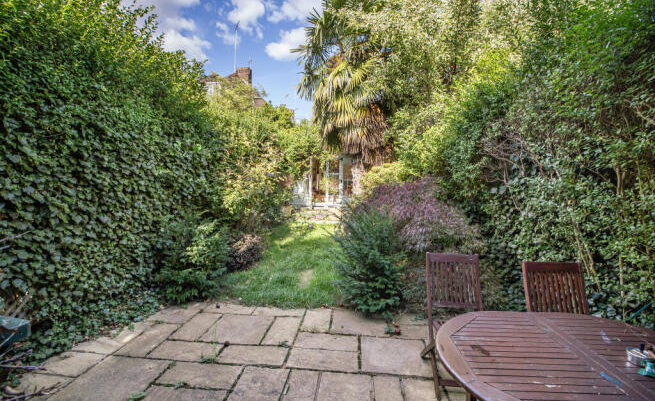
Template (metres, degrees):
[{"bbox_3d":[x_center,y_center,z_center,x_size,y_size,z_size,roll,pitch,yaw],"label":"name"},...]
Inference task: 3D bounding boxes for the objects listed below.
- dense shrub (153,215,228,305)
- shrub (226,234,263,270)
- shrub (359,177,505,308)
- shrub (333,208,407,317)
[{"bbox_3d":[-1.860,0.740,4.000,0.930,1.060,0.930,1,3,6],"label":"dense shrub"},{"bbox_3d":[-1.503,0.909,5.273,0.640,0.590,0.640,1,3,6],"label":"shrub"},{"bbox_3d":[1.540,0.470,4.360,1.970,1.630,1.750,1,3,6],"label":"shrub"},{"bbox_3d":[0.542,0.686,3.696,0.929,1.223,0.929,1,3,6],"label":"shrub"}]

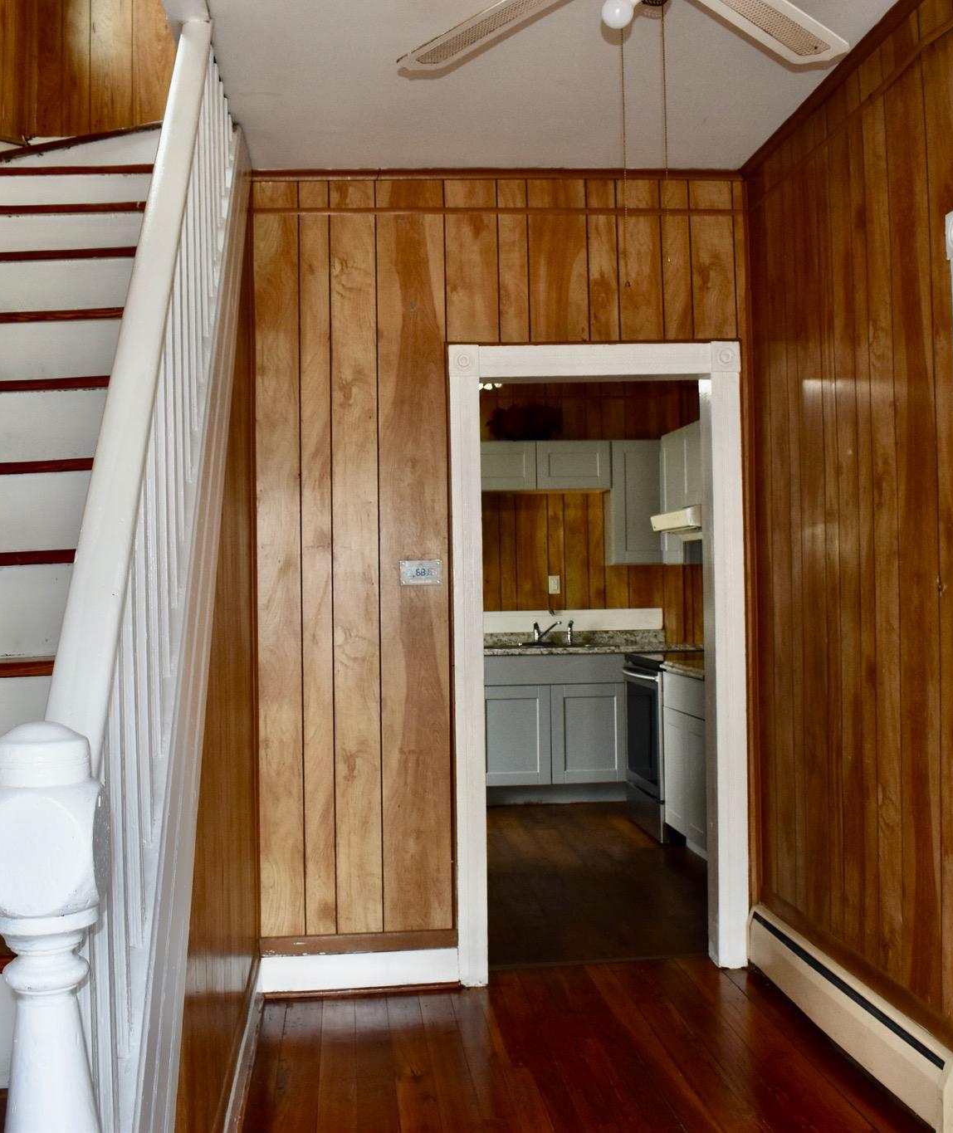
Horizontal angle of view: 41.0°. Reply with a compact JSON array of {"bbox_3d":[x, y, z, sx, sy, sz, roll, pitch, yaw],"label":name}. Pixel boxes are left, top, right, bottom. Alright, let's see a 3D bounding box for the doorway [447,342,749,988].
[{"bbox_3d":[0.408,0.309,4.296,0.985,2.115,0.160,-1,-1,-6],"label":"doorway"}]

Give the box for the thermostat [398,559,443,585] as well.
[{"bbox_3d":[-0.181,0.019,4.168,0.139,0.081,0.030,-1,-1,-6],"label":"thermostat"}]

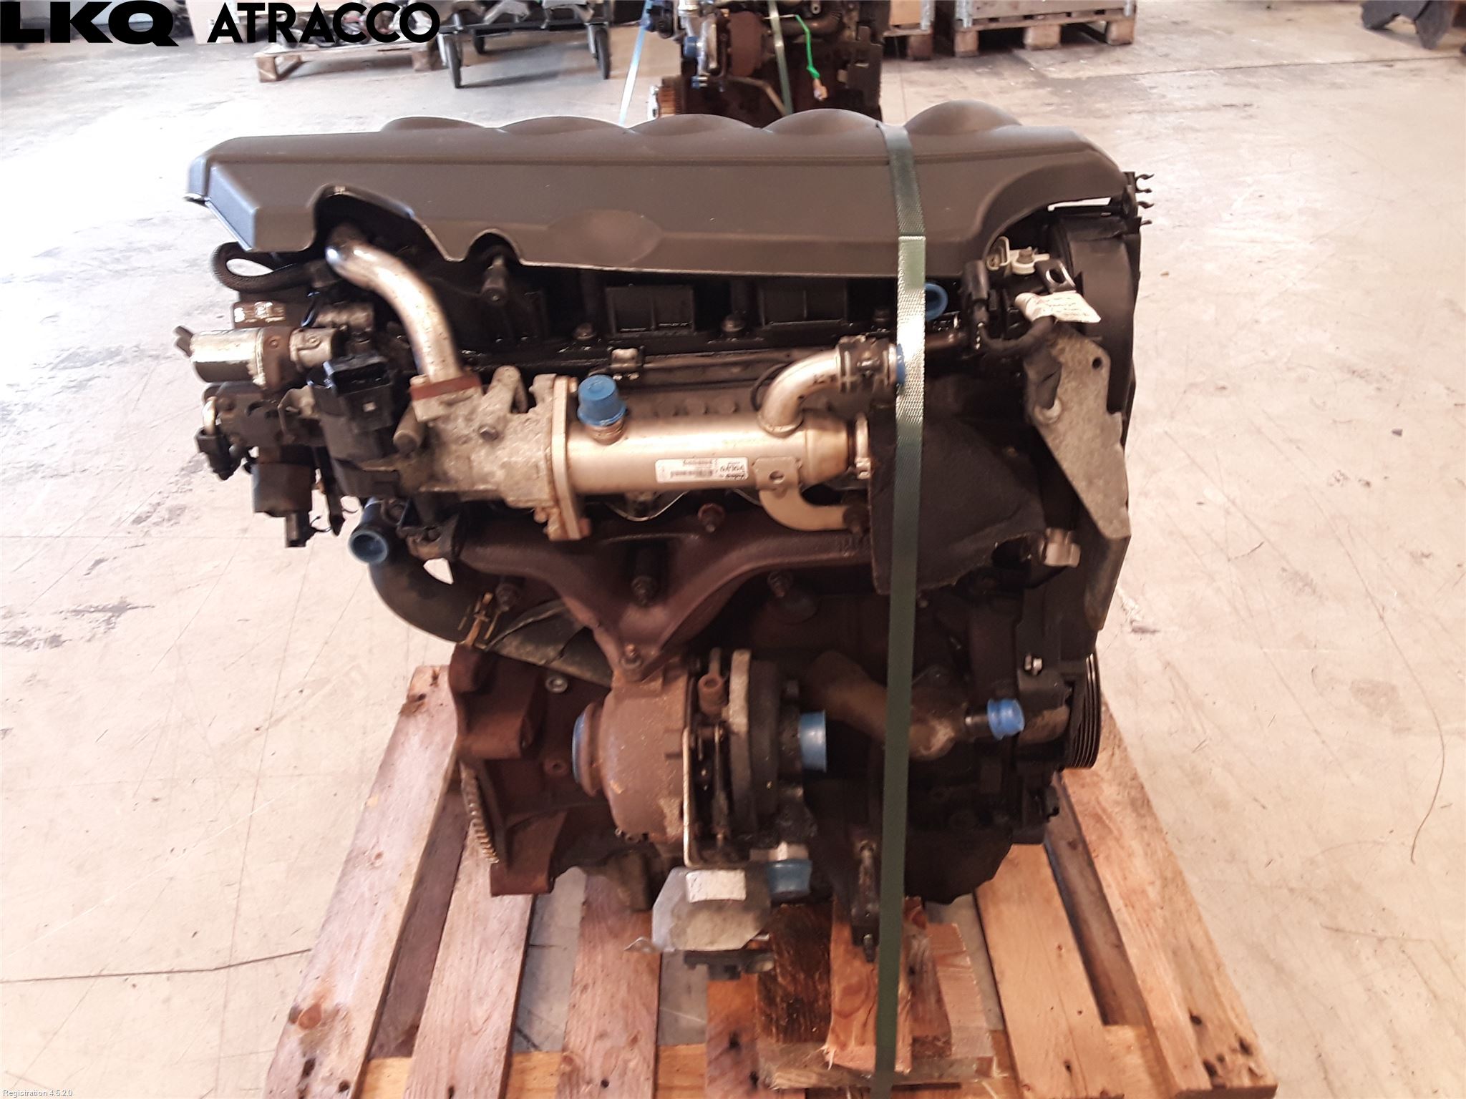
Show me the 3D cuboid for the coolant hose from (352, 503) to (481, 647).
[{"bbox_3d":[-0.237,0.018,0.890,0.100,0.090,0.068,-3,32,1],"label":"coolant hose"}]

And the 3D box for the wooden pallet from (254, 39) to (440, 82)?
[{"bbox_3d":[-1.863,-2.467,5.879,0.811,0.126,0.608,-5,32,-1],"label":"wooden pallet"}]

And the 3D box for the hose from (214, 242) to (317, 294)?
[{"bbox_3d":[-0.295,-0.177,0.745,0.064,0.030,0.050,-1,31,1],"label":"hose"}]

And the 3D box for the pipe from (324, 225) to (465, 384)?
[{"bbox_3d":[-0.208,-0.151,0.730,0.082,0.085,0.060,-1,31,1],"label":"pipe"}]

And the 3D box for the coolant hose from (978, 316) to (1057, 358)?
[{"bbox_3d":[0.188,-0.141,0.785,0.054,0.025,0.026,-3,32,1],"label":"coolant hose"}]

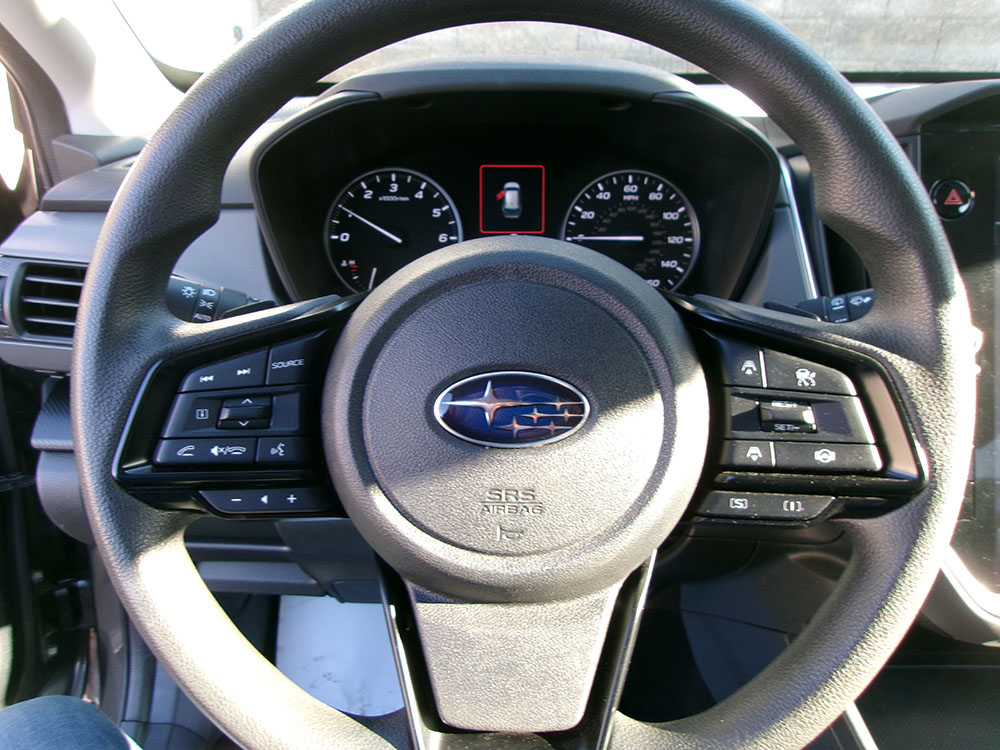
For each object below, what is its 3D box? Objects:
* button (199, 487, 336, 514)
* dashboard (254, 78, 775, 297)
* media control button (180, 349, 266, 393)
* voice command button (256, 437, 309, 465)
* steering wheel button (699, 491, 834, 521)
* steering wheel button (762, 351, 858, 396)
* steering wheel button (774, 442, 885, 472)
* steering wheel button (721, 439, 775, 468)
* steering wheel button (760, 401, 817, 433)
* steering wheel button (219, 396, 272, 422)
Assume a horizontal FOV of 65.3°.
[{"bbox_3d":[-0.100,0.054,0.334,0.055,0.012,0.008,0,0,-1],"label":"button"},{"bbox_3d":[0.012,-0.126,0.560,0.372,0.172,0.100,1,3,-1],"label":"dashboard"},{"bbox_3d":[-0.118,-0.001,0.337,0.036,0.017,0.007,-1,-4,1],"label":"media control button"},{"bbox_3d":[-0.093,0.033,0.337,0.021,0.012,0.007,0,-4,1],"label":"voice command button"},{"bbox_3d":[0.114,0.056,0.334,0.058,0.013,0.008,2,0,-1],"label":"steering wheel button"},{"bbox_3d":[0.131,-0.001,0.331,0.037,0.017,0.007,2,-4,2],"label":"steering wheel button"},{"bbox_3d":[0.137,0.035,0.328,0.043,0.011,0.007,2,-4,2],"label":"steering wheel button"},{"bbox_3d":[0.105,0.033,0.332,0.020,0.012,0.007,1,-4,2],"label":"steering wheel button"},{"bbox_3d":[0.120,0.017,0.326,0.024,0.013,0.008,2,0,-1],"label":"steering wheel button"},{"bbox_3d":[-0.106,0.015,0.326,0.023,0.012,0.008,-2,0,-1],"label":"steering wheel button"}]

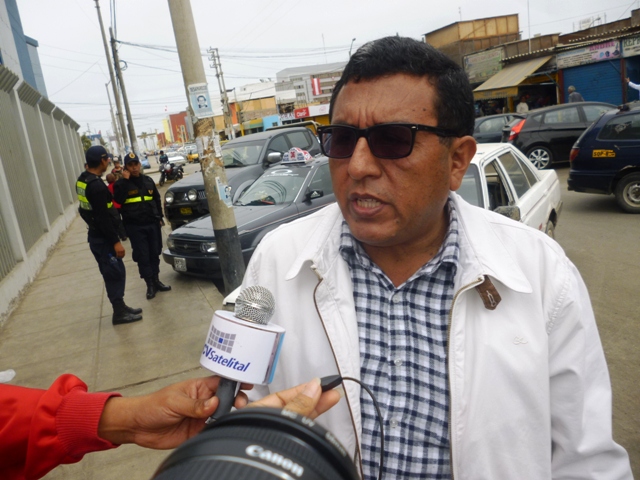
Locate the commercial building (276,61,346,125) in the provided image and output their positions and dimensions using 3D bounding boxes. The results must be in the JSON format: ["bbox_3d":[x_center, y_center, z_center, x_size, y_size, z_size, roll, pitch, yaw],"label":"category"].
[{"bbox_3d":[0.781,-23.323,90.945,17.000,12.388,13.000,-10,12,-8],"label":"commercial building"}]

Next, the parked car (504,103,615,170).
[{"bbox_3d":[6.589,-2.585,12.959,4.100,1.450,1.700,-6,12,9],"label":"parked car"}]

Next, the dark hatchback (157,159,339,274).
[{"bbox_3d":[-0.079,-0.485,7.648,4.300,1.400,1.670,-18,15,-41],"label":"dark hatchback"}]

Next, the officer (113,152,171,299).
[{"bbox_3d":[-2.156,-0.164,6.289,0.550,1.700,0.400,-14,13,-26],"label":"officer"}]

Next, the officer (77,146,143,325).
[{"bbox_3d":[-2.181,-0.026,5.364,0.450,1.740,0.520,-15,13,-30],"label":"officer"}]

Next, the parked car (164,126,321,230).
[{"bbox_3d":[-1.108,-1.317,11.003,1.800,1.760,5.100,-2,13,28],"label":"parked car"}]

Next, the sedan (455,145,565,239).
[{"bbox_3d":[1.522,-0.257,5.878,1.650,1.380,4.250,0,14,35],"label":"sedan"}]

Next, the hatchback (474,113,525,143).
[{"bbox_3d":[5.834,-2.987,15.618,4.000,1.430,1.700,-5,12,13],"label":"hatchback"}]

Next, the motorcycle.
[{"bbox_3d":[-7.745,-3.364,27.000,2.000,1.120,0.750,-16,14,-33],"label":"motorcycle"}]

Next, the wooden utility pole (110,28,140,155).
[{"bbox_3d":[-9.818,-6.610,26.817,0.320,8.270,0.320,-13,12,-23],"label":"wooden utility pole"}]

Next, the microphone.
[{"bbox_3d":[-0.104,0.148,0.670,0.097,0.195,0.097,16,-4,20],"label":"microphone"}]

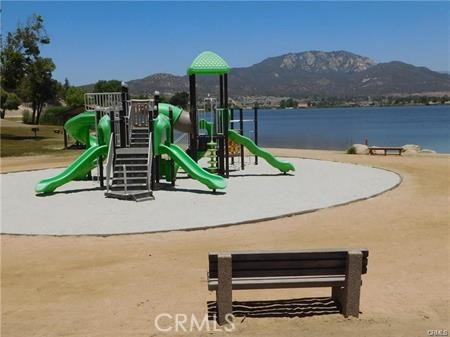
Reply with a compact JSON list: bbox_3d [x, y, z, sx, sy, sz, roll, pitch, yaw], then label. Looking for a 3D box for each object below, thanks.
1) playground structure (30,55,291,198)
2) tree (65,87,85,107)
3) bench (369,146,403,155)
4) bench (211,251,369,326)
[{"bbox_3d":[-1.706,-1.834,17.683,8.550,4.400,7.800,-2,7,-10],"label":"playground structure"},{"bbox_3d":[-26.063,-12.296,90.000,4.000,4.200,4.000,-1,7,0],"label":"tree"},{"bbox_3d":[8.091,-0.882,26.200,1.720,0.430,0.450,-1,7,-5],"label":"bench"},{"bbox_3d":[0.723,1.333,6.218,1.830,0.810,0.610,-1,7,-5],"label":"bench"}]

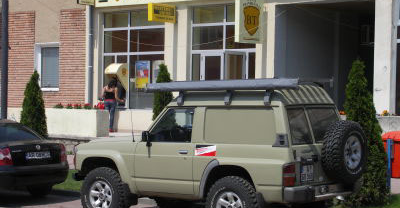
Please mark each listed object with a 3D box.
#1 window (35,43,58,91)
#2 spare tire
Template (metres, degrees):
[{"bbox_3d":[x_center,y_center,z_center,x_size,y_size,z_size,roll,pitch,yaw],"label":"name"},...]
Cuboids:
[{"bbox_3d":[-4.886,-1.202,31.494,1.109,1.530,0.200,1,0,39],"label":"window"},{"bbox_3d":[1.889,0.637,12.909,0.280,0.820,0.820,1,0,40],"label":"spare tire"}]

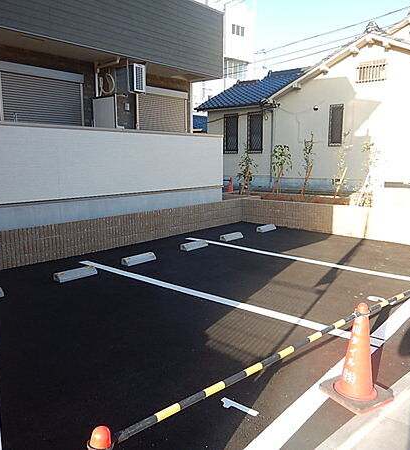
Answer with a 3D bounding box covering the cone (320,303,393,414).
[{"bbox_3d":[1.118,0.900,3.013,0.392,0.690,0.392,-5,11,-30],"label":"cone"}]

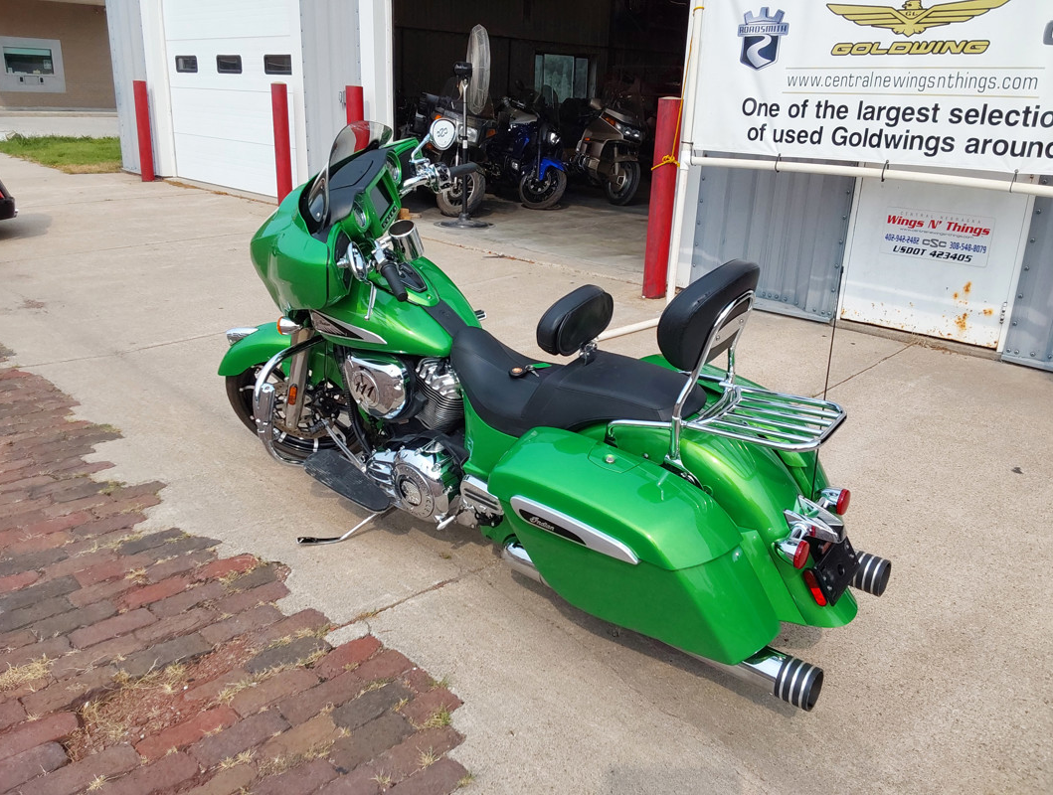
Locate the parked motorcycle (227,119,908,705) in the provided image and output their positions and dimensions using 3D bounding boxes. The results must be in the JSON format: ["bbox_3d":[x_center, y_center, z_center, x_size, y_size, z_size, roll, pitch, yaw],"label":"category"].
[{"bbox_3d":[-0.140,-0.114,2.706,2.520,1.360,0.960,17,24,35],"label":"parked motorcycle"}]

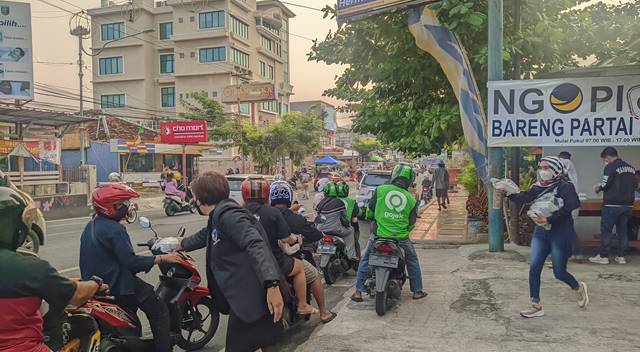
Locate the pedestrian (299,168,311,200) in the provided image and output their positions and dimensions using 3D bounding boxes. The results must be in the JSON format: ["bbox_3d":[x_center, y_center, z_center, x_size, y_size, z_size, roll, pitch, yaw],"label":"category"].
[{"bbox_3d":[-0.733,0.378,23.500,0.500,1.600,0.400,-1,2,5],"label":"pedestrian"}]

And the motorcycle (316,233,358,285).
[{"bbox_3d":[0.365,0.924,6.993,0.680,1.070,1.870,0,1,23],"label":"motorcycle"}]

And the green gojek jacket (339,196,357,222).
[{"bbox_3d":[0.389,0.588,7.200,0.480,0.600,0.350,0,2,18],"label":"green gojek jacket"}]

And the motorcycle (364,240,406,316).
[{"bbox_3d":[0.795,0.837,5.273,0.690,1.080,1.880,0,1,19],"label":"motorcycle"}]

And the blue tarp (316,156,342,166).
[{"bbox_3d":[0.874,-1.508,49.986,2.800,1.050,2.800,-1,1,0],"label":"blue tarp"}]

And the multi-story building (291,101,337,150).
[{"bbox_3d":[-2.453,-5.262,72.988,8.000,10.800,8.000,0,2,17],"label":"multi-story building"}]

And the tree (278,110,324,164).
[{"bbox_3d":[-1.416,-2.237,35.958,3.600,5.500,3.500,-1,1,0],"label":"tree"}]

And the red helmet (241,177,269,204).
[{"bbox_3d":[-0.597,0.127,4.450,0.250,0.260,0.290,-1,2,-5],"label":"red helmet"}]

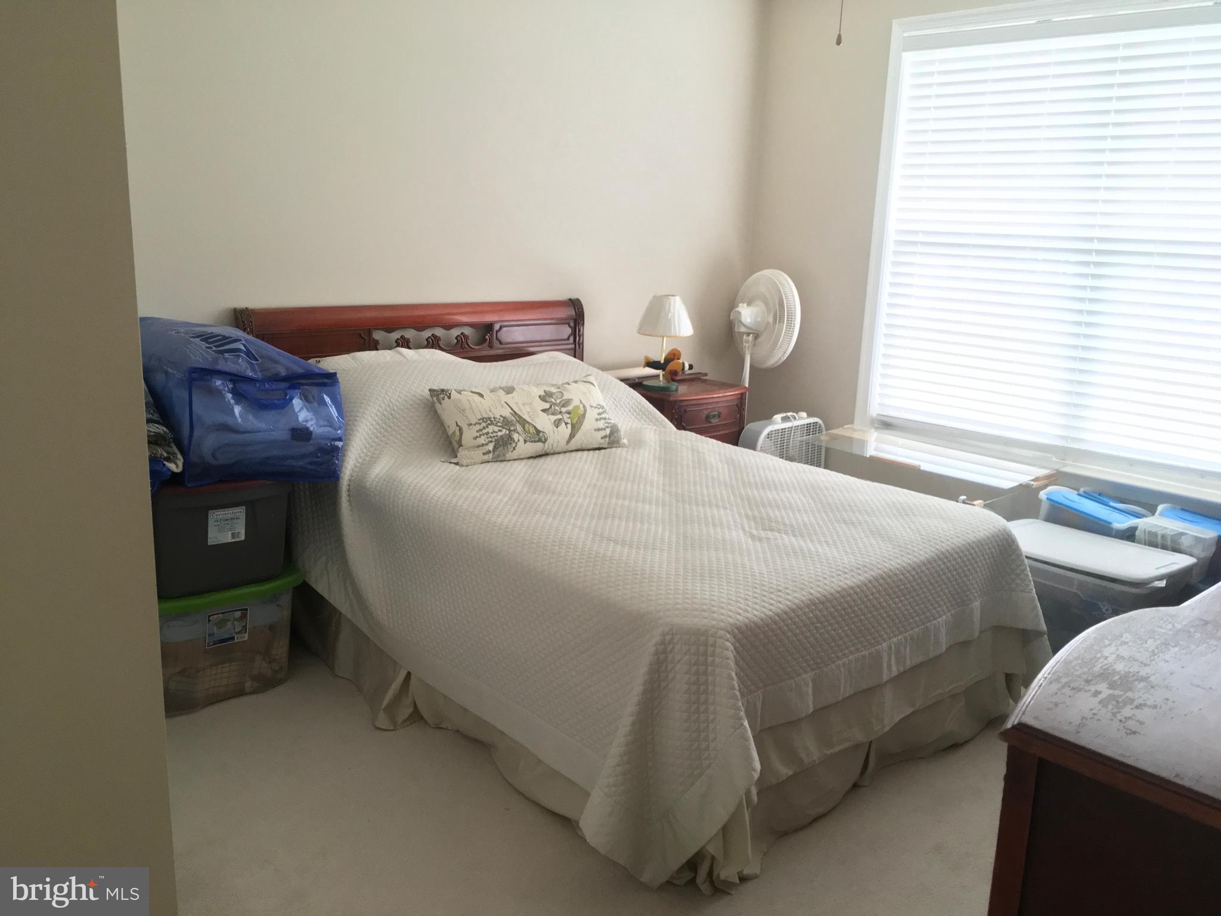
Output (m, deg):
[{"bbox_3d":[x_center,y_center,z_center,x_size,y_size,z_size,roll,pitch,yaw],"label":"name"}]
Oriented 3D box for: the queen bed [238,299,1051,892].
[{"bbox_3d":[0.005,0.138,3.325,1.630,1.144,2.109,-9,16,-40],"label":"queen bed"}]

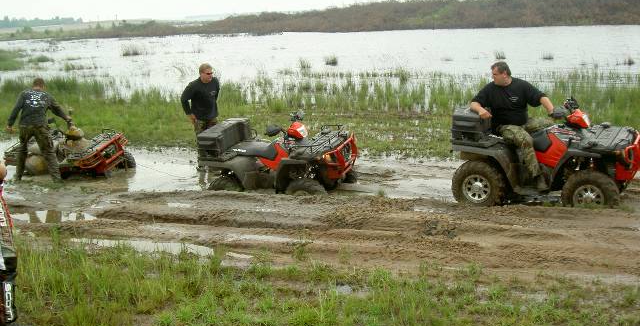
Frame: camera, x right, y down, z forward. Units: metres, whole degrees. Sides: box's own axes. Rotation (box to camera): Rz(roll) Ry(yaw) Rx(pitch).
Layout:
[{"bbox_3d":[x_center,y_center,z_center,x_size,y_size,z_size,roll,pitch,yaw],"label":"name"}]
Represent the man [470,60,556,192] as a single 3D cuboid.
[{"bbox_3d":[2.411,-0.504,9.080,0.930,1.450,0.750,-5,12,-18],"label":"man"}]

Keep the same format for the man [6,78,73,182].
[{"bbox_3d":[-4.182,-0.494,10.750,0.900,1.640,0.520,-1,11,2],"label":"man"}]

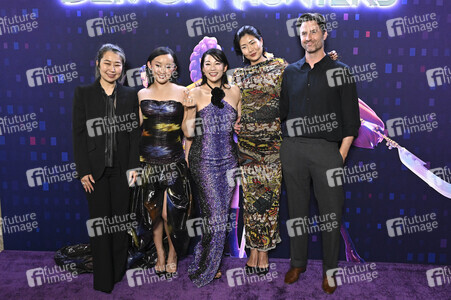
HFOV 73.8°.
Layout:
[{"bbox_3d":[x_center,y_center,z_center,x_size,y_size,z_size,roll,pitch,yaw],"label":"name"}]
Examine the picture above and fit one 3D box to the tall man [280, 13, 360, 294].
[{"bbox_3d":[0.641,0.036,2.033,0.540,1.847,0.400,4,7,22],"label":"tall man"}]

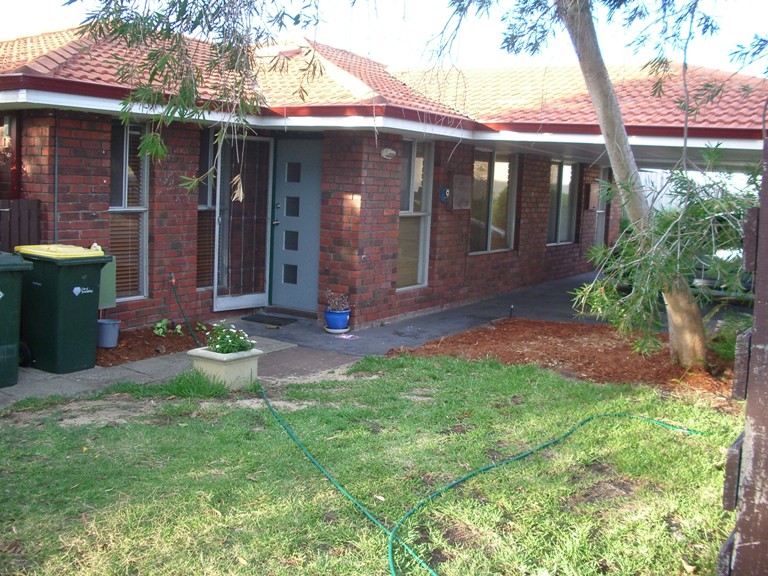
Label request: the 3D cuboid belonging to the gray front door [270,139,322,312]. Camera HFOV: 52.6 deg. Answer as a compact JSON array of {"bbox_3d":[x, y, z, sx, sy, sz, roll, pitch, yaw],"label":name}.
[{"bbox_3d":[-1.035,-0.740,9.303,0.810,2.040,0.050,8,10,34],"label":"gray front door"}]

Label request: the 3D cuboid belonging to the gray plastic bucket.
[{"bbox_3d":[-2.682,0.441,7.518,0.280,0.255,0.280,3,8,0],"label":"gray plastic bucket"}]

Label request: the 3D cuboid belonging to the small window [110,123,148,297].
[{"bbox_3d":[-2.651,-0.793,8.024,0.080,1.860,0.550,8,10,34],"label":"small window"}]

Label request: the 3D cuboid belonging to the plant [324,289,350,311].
[{"bbox_3d":[-0.507,0.133,8.690,0.250,0.250,0.250,3,8,0],"label":"plant"}]

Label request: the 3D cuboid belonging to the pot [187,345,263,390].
[{"bbox_3d":[-1.350,0.673,6.607,0.445,0.320,0.445,8,10,34],"label":"pot"}]

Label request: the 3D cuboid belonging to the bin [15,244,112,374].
[{"bbox_3d":[-2.853,0.174,6.935,0.735,1.060,0.550,8,10,34],"label":"bin"}]

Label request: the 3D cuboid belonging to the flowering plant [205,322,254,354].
[{"bbox_3d":[-1.304,0.421,6.577,0.350,0.240,0.350,3,8,0],"label":"flowering plant"}]

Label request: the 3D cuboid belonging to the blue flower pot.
[{"bbox_3d":[-0.517,0.368,8.724,0.280,0.245,0.280,3,8,0],"label":"blue flower pot"}]

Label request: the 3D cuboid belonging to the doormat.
[{"bbox_3d":[-1.366,0.369,9.221,0.630,0.015,0.400,8,10,34],"label":"doormat"}]

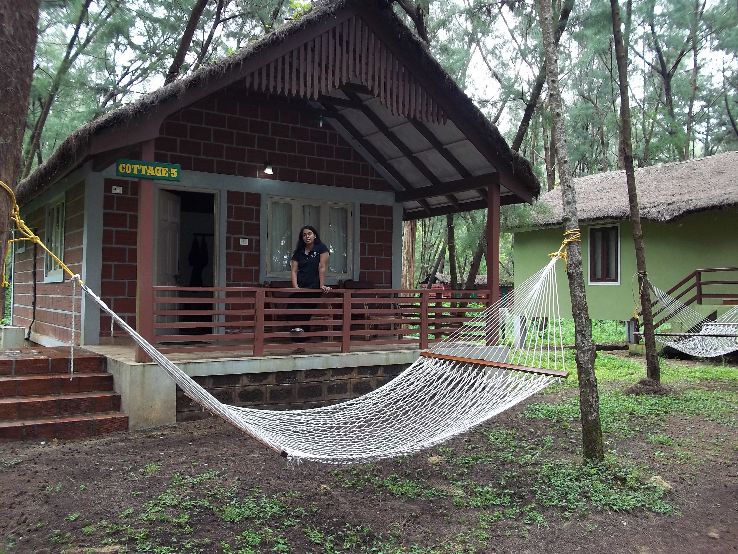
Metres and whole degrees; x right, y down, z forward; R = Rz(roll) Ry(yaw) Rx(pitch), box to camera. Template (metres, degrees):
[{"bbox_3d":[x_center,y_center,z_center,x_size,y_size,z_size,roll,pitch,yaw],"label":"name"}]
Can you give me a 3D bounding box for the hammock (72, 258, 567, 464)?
[{"bbox_3d":[-0.016,0.405,4.171,3.348,1.138,1.450,1,-2,-33],"label":"hammock"}]

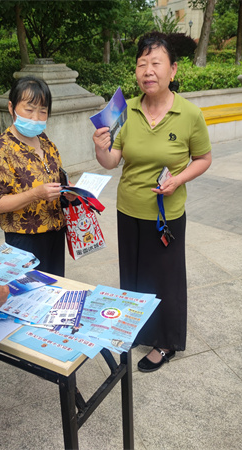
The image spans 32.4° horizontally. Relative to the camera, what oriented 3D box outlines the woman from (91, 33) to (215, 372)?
[{"bbox_3d":[0.165,-0.014,1.918,0.500,1.570,0.380,11,24,26],"label":"woman"}]

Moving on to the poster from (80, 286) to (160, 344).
[{"bbox_3d":[-0.030,0.271,1.268,0.210,0.010,0.297,7,23,18],"label":"poster"}]

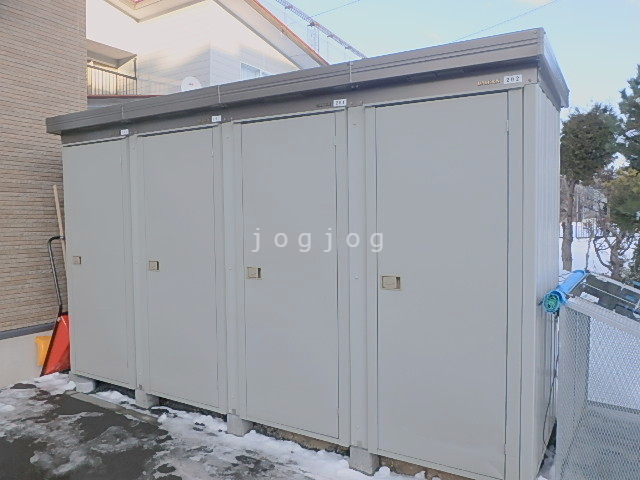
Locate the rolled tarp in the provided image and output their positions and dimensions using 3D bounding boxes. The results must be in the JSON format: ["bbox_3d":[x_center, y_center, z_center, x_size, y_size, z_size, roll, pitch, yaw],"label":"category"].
[{"bbox_3d":[1.397,0.251,2.889,0.100,0.095,1.340,1,4,32],"label":"rolled tarp"}]

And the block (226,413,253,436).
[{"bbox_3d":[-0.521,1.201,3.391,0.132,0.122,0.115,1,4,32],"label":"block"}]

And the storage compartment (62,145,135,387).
[{"bbox_3d":[-1.523,0.170,4.309,0.813,1.845,0.720,1,4,32],"label":"storage compartment"}]

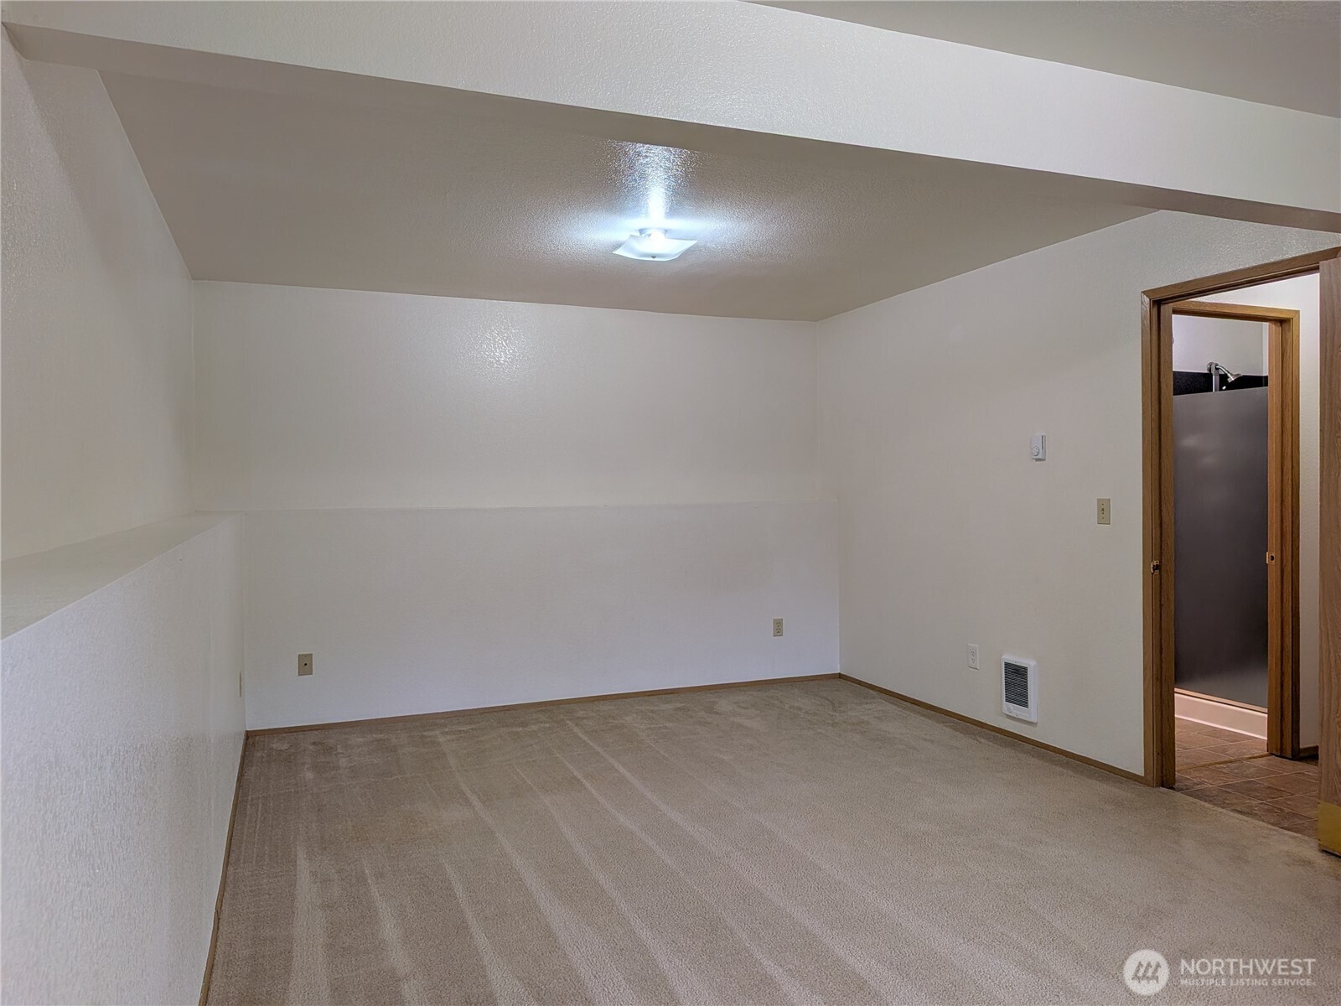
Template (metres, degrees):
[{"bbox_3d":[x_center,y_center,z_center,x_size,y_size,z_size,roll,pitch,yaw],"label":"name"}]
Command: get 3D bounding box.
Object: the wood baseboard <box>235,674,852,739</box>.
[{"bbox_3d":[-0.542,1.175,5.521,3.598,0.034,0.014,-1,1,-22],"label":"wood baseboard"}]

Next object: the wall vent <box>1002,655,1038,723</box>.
[{"bbox_3d":[1.740,0.929,4.635,0.025,0.300,0.232,-1,1,-22],"label":"wall vent"}]

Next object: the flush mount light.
[{"bbox_3d":[-0.072,-1.135,4.108,0.305,0.122,0.305,-1,1,-22],"label":"flush mount light"}]

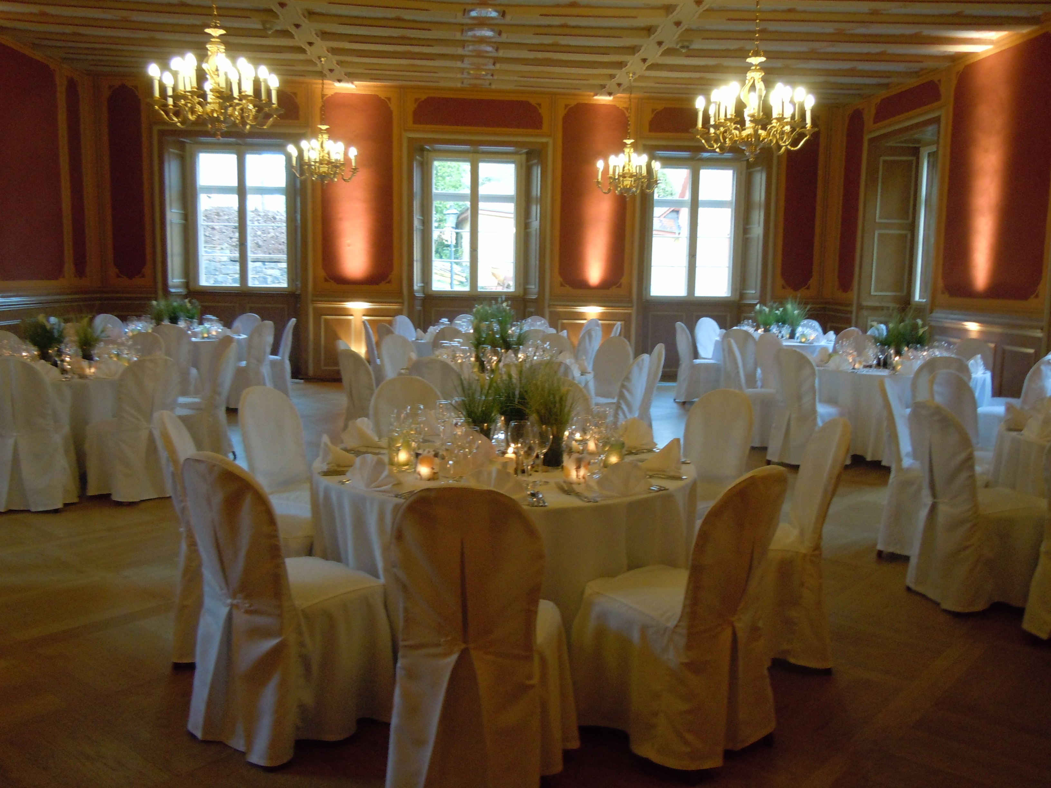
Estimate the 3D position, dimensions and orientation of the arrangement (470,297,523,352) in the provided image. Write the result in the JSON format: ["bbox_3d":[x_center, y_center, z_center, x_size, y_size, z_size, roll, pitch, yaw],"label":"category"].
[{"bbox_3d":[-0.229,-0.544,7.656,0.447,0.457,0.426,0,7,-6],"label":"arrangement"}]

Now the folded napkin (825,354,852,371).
[{"bbox_3d":[2.725,-0.290,7.909,0.200,0.140,0.130,7,9,36],"label":"folded napkin"}]

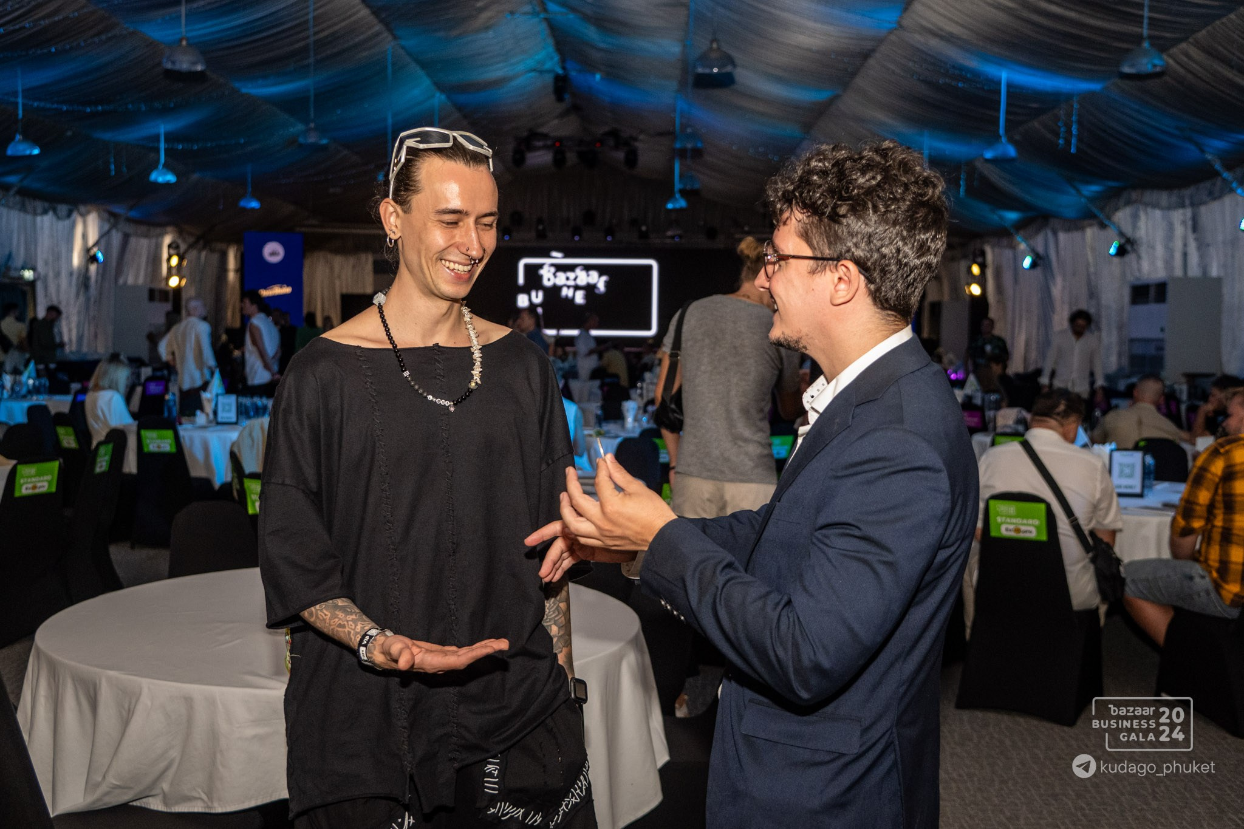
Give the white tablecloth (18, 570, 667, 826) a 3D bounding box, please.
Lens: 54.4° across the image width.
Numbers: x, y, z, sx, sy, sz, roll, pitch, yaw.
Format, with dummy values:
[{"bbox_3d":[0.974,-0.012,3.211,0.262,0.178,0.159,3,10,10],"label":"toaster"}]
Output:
[{"bbox_3d":[-0.715,0.899,3.248,1.600,0.760,1.600,1,3,0],"label":"white tablecloth"}]

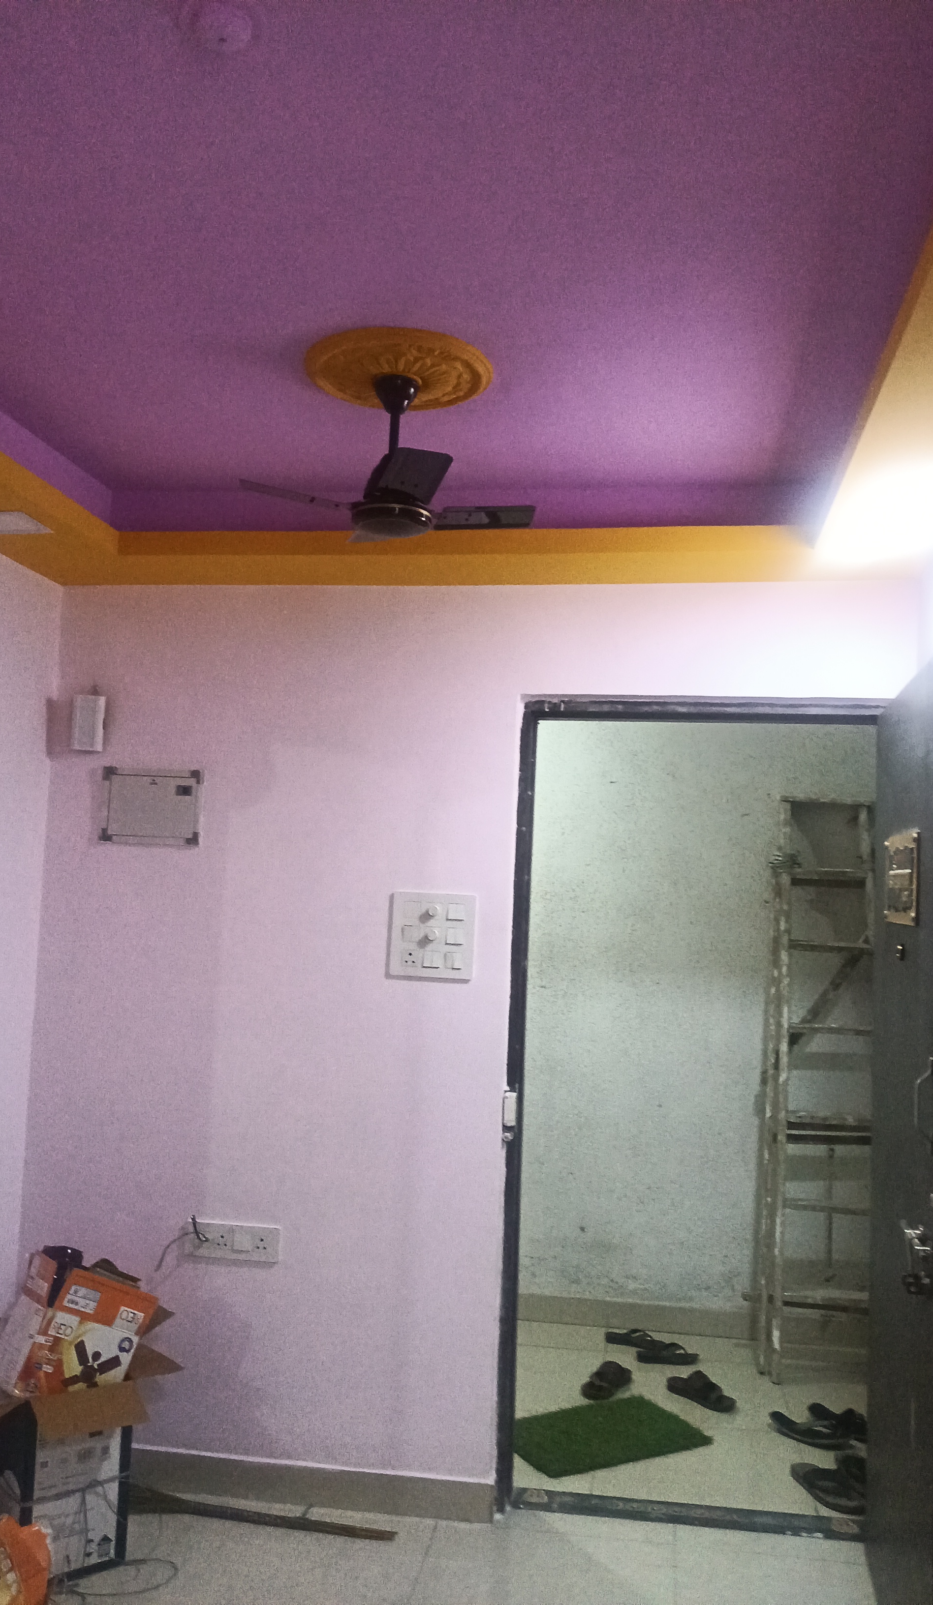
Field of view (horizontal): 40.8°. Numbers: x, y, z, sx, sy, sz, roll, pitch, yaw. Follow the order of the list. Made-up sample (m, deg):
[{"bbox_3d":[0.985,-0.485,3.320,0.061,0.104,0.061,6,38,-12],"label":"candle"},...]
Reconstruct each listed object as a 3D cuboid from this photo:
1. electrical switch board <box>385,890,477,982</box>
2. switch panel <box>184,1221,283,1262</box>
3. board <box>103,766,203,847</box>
[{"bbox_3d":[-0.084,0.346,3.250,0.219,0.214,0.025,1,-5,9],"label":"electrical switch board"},{"bbox_3d":[-0.606,1.145,3.265,0.250,0.089,0.020,1,-5,9],"label":"switch panel"},{"bbox_3d":[-0.851,0.011,3.390,0.270,0.203,0.035,1,-5,9],"label":"board"}]

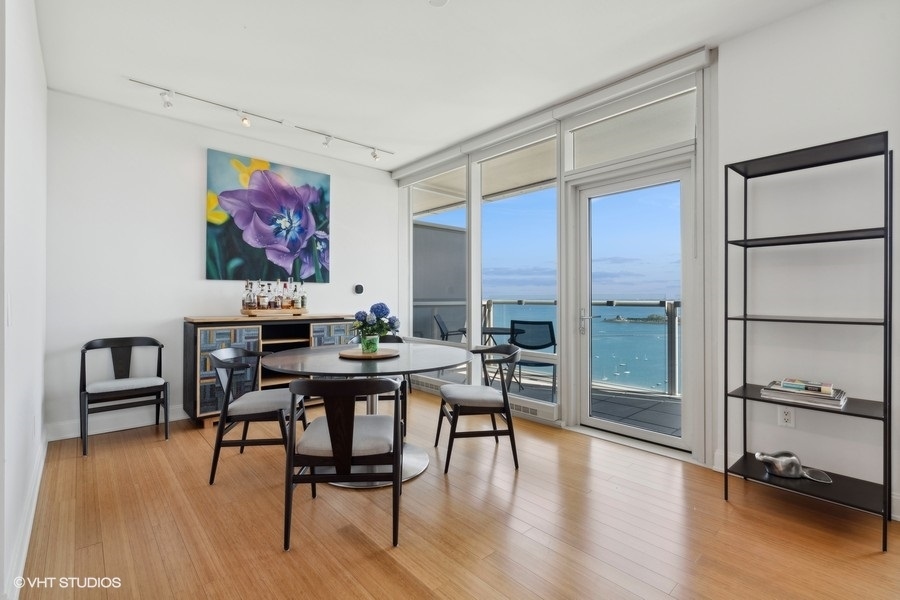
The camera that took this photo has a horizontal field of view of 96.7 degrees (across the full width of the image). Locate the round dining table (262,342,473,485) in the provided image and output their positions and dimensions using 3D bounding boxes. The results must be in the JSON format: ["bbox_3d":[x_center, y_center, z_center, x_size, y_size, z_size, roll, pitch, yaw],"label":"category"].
[{"bbox_3d":[-0.505,0.728,2.667,1.380,0.725,1.380,0,0,0],"label":"round dining table"}]

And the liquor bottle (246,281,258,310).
[{"bbox_3d":[-1.911,-0.041,3.860,0.100,0.280,0.090,0,0,-43],"label":"liquor bottle"}]

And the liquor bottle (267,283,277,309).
[{"bbox_3d":[-1.792,-0.042,4.015,0.085,0.262,0.080,0,0,-43],"label":"liquor bottle"}]

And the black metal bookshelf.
[{"bbox_3d":[1.871,0.182,2.119,0.409,1.854,0.610,0,0,-43],"label":"black metal bookshelf"}]

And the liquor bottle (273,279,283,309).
[{"bbox_3d":[-1.711,-0.057,3.980,0.088,0.303,0.088,0,0,-40],"label":"liquor bottle"}]

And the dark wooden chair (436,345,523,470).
[{"bbox_3d":[0.208,0.705,2.784,0.550,0.770,0.515,0,0,-8],"label":"dark wooden chair"}]

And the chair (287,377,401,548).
[{"bbox_3d":[-0.501,0.738,2.020,0.513,0.750,0.521,0,0,-3],"label":"chair"}]

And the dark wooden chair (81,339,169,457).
[{"bbox_3d":[-2.566,0.705,3.147,0.515,0.770,0.540,0,0,-42],"label":"dark wooden chair"}]

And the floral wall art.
[{"bbox_3d":[-1.810,-0.793,4.112,1.205,1.215,0.040,0,0,-40],"label":"floral wall art"}]

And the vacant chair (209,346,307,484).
[{"bbox_3d":[-1.254,0.705,2.625,0.550,0.770,0.515,0,0,-7],"label":"vacant chair"}]

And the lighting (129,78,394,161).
[{"bbox_3d":[-1.536,-1.590,3.794,2.352,0.123,0.112,0,0,-43],"label":"lighting"}]

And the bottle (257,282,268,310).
[{"bbox_3d":[-1.806,-0.029,3.858,0.100,0.260,0.100,0,0,-40],"label":"bottle"}]

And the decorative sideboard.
[{"bbox_3d":[-1.733,0.632,4.068,1.534,0.934,0.448,0,0,-43],"label":"decorative sideboard"}]

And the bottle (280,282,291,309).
[{"bbox_3d":[-1.644,-0.038,4.022,0.098,0.266,0.098,0,0,-40],"label":"bottle"}]

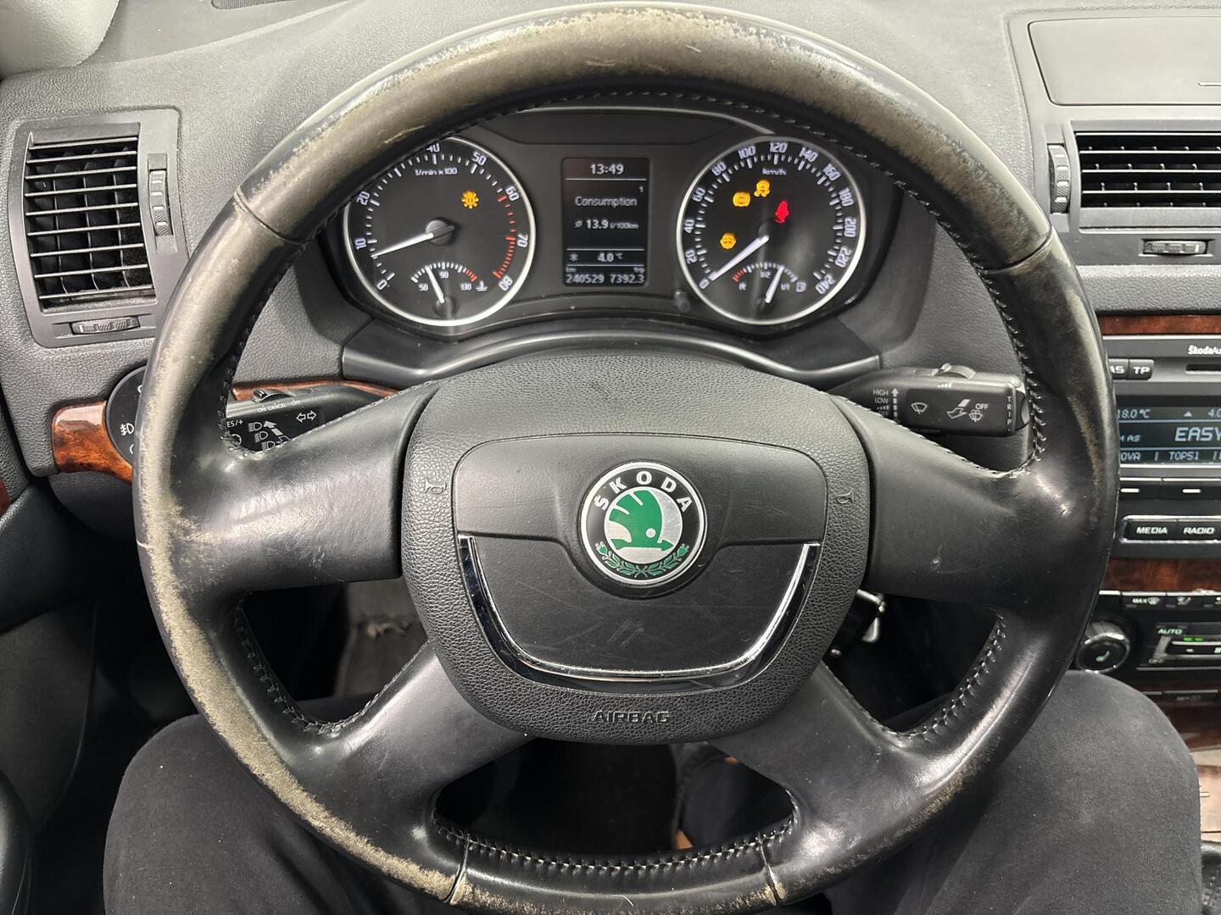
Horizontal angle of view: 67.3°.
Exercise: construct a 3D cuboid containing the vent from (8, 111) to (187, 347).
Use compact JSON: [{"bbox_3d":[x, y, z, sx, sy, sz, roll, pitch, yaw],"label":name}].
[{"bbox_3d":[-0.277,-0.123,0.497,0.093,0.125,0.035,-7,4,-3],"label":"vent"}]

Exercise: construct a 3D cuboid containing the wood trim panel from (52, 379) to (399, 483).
[{"bbox_3d":[-0.207,-0.014,0.505,0.195,0.047,0.030,-6,21,-7],"label":"wood trim panel"}]

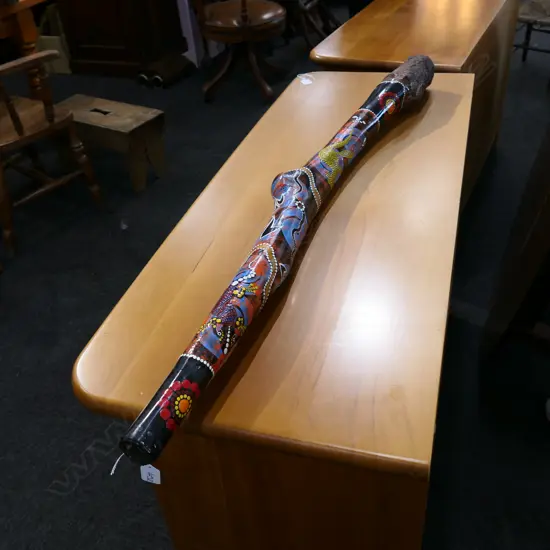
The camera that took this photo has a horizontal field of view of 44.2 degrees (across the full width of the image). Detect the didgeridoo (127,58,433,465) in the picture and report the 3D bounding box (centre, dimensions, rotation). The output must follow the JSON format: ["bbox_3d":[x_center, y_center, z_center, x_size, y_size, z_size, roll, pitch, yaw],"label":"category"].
[{"bbox_3d":[0.117,-0.213,1.472,0.131,0.117,1.621,10,35,22],"label":"didgeridoo"}]

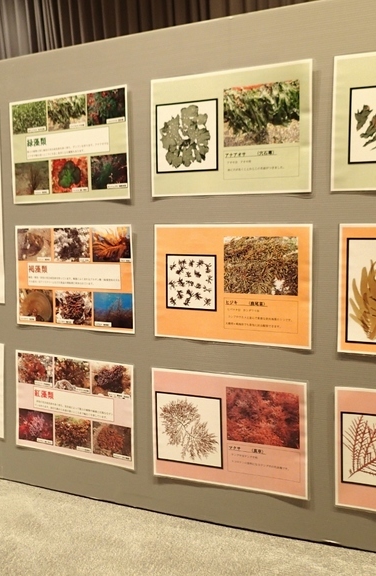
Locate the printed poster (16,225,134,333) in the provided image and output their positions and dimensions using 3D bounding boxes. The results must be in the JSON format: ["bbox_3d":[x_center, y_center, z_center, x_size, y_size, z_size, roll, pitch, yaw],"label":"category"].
[{"bbox_3d":[-0.240,-0.020,1.135,0.287,0.212,0.010,2,6,24],"label":"printed poster"}]

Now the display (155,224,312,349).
[{"bbox_3d":[0.072,-0.006,0.994,0.299,0.213,0.010,3,7,24],"label":"display"}]

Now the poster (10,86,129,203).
[{"bbox_3d":[-0.243,-0.279,1.109,0.283,0.212,0.010,1,6,24],"label":"poster"}]

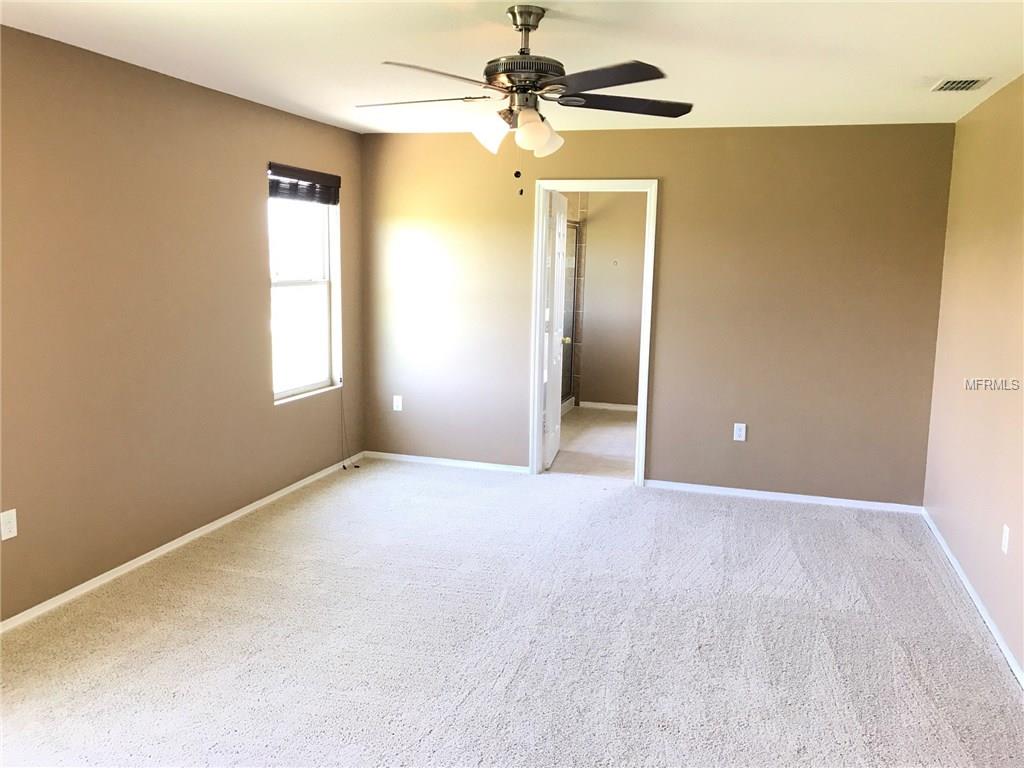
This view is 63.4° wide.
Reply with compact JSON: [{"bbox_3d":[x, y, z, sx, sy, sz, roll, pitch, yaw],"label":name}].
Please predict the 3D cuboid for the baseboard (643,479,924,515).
[{"bbox_3d":[1.782,0.750,5.585,1.789,0.060,0.018,4,9,17],"label":"baseboard"}]

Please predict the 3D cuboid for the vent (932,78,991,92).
[{"bbox_3d":[2.158,-1.423,3.982,0.225,0.025,0.310,4,9,17],"label":"vent"}]

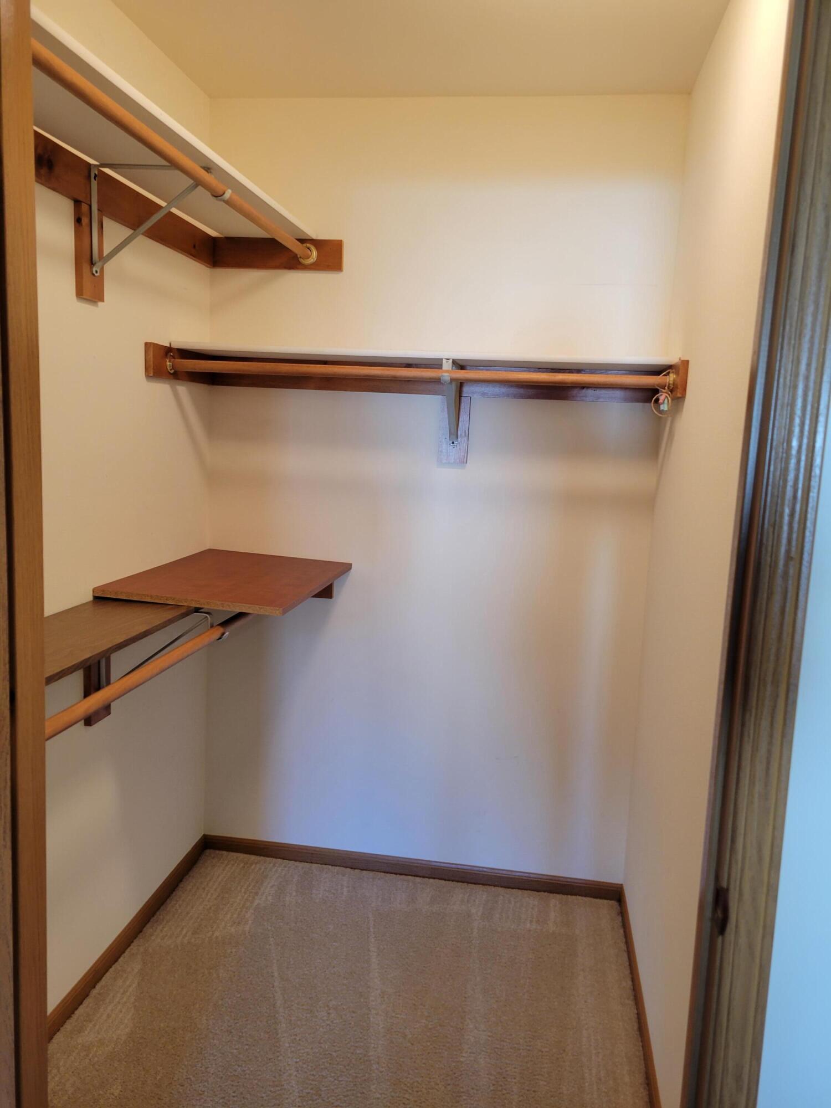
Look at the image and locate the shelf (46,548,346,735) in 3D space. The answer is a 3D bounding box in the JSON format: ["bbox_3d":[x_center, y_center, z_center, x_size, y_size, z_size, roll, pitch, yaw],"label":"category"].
[{"bbox_3d":[-0.561,0.277,1.908,0.495,0.333,1.596,4,8,8],"label":"shelf"}]

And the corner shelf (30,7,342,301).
[{"bbox_3d":[-0.551,-0.712,1.770,0.425,0.311,1.596,4,8,8],"label":"corner shelf"}]

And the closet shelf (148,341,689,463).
[{"bbox_3d":[0.003,-0.409,2.334,1.396,0.307,0.404,4,8,8],"label":"closet shelf"}]

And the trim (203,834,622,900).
[{"bbox_3d":[-0.032,1.029,2.737,1.396,0.053,0.014,4,8,8],"label":"trim"}]

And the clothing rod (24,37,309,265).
[{"bbox_3d":[-0.459,-0.794,1.735,0.039,0.039,1.577,4,8,8],"label":"clothing rod"}]

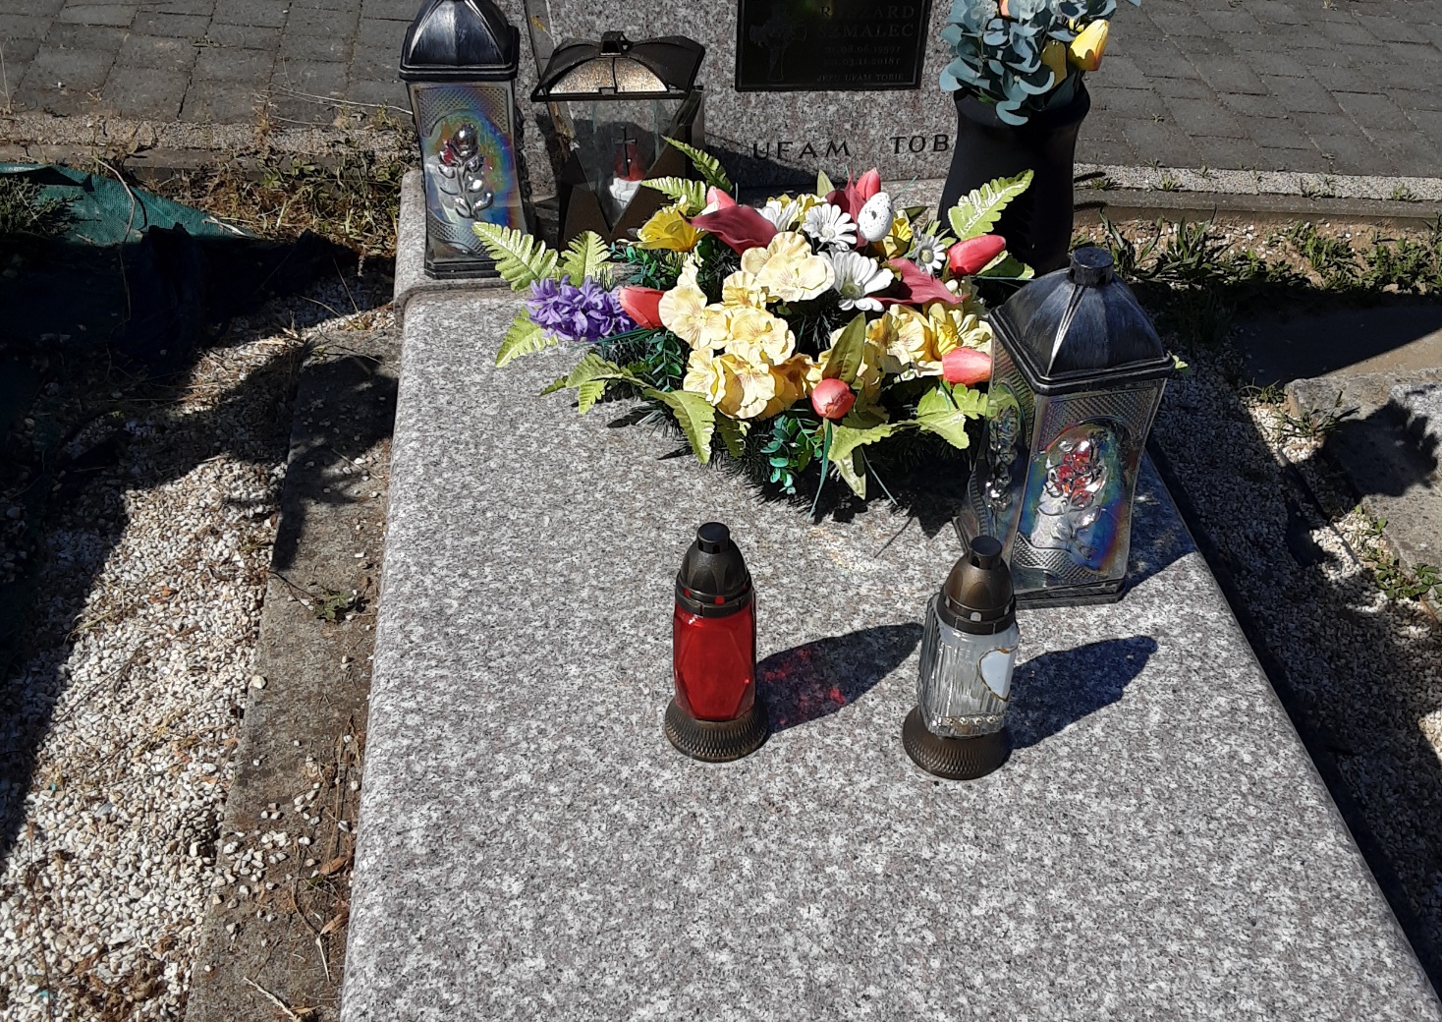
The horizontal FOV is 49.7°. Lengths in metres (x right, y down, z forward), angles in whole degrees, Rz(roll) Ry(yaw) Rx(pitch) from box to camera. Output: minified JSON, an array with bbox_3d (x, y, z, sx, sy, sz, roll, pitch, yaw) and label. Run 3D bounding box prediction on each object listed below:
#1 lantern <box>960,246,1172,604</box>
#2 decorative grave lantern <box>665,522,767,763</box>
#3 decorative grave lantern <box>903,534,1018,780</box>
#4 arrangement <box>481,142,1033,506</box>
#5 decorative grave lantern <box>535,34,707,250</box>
[{"bbox_3d":[0.322,-0.087,1.452,0.133,0.337,0.133,-7,38,-10],"label":"lantern"},{"bbox_3d":[-0.003,0.104,1.293,0.087,0.223,0.087,-4,38,-5],"label":"decorative grave lantern"},{"bbox_3d":[0.208,0.116,1.279,0.091,0.224,0.091,0,37,0],"label":"decorative grave lantern"},{"bbox_3d":[0.053,-0.249,1.762,0.617,0.216,0.461,-4,38,-5],"label":"arrangement"},{"bbox_3d":[-0.125,-0.474,1.956,0.182,0.257,0.182,3,37,3],"label":"decorative grave lantern"}]

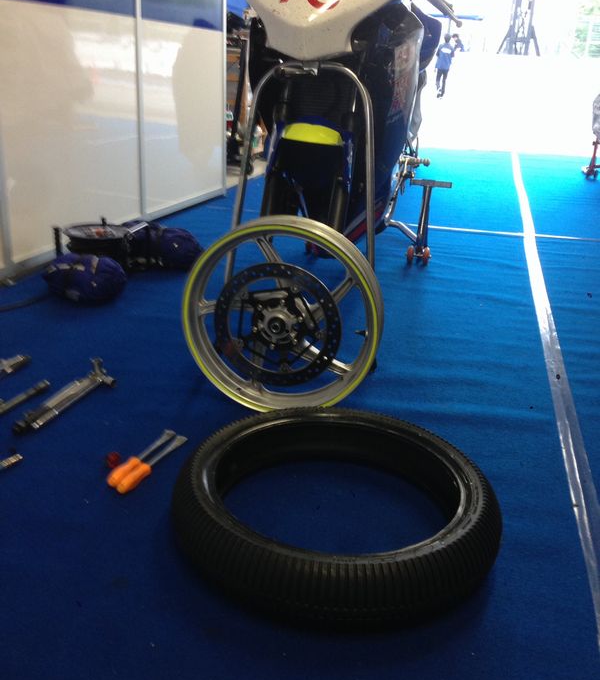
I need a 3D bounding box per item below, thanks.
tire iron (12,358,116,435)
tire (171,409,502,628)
[{"bbox_3d":[-0.537,0.129,1.783,0.088,0.055,0.350,9,22,15],"label":"tire iron"},{"bbox_3d":[0.062,0.286,1.364,0.583,0.118,0.583,3,21,0],"label":"tire"}]

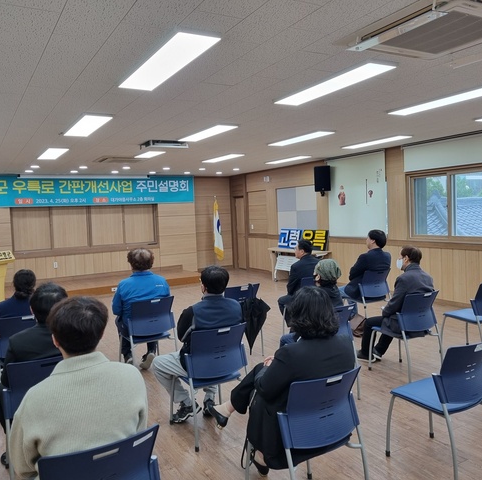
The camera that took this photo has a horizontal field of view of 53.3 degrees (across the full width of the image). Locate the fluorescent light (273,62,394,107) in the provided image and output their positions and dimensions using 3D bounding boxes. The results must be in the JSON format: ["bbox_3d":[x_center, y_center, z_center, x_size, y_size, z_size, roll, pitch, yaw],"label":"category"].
[{"bbox_3d":[0.731,-1.304,4.029,0.284,0.050,1.240,-4,3,-30],"label":"fluorescent light"}]

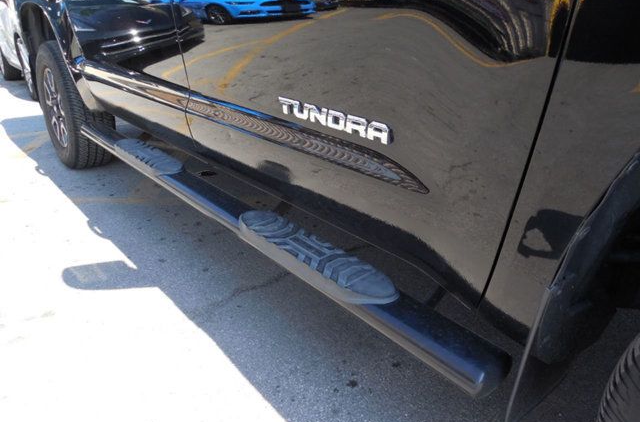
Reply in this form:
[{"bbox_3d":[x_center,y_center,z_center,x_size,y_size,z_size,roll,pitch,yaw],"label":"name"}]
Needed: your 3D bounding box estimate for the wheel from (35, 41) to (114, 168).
[{"bbox_3d":[-1.631,-0.695,3.089,0.280,0.810,0.810,-17,29,-37],"label":"wheel"}]

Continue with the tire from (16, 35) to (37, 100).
[{"bbox_3d":[-3.355,-1.676,5.525,0.220,0.680,0.680,-17,29,-37],"label":"tire"}]

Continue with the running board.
[{"bbox_3d":[-0.482,-0.093,1.662,0.115,0.070,2.400,-17,29,-37],"label":"running board"}]

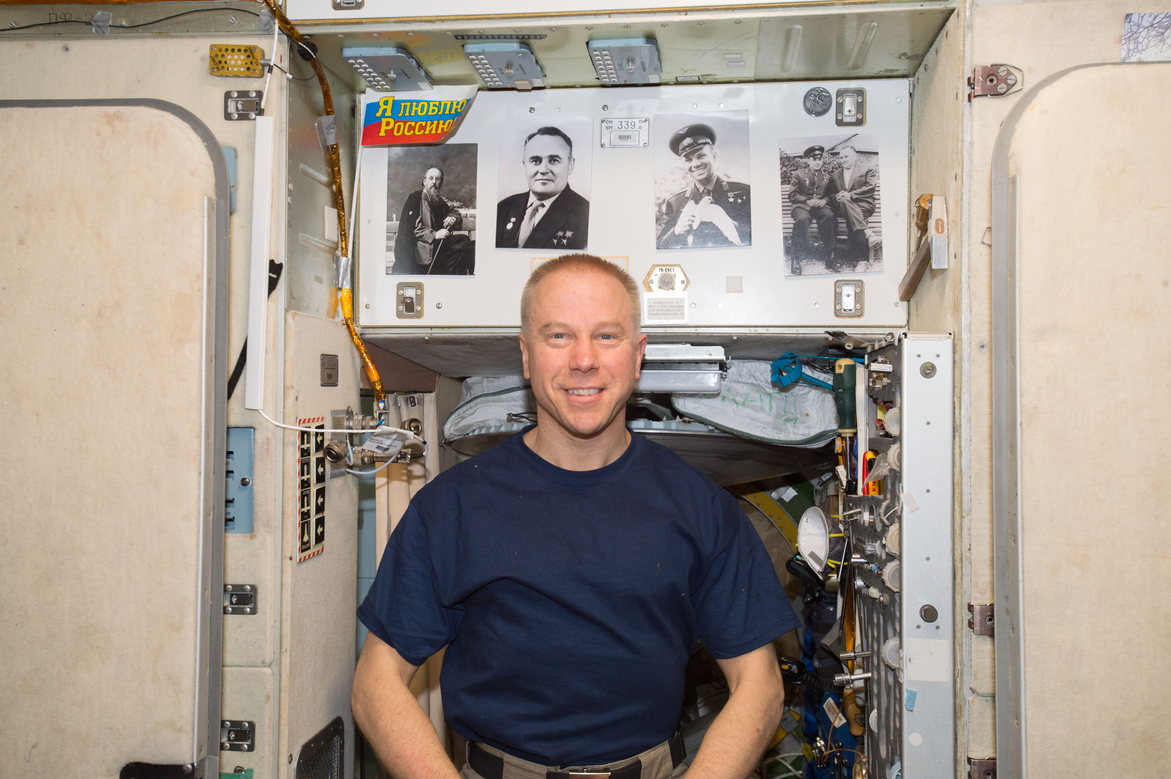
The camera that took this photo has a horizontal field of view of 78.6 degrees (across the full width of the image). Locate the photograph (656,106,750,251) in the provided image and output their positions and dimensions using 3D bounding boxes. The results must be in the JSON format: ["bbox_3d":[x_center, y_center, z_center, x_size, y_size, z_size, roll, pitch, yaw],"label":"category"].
[{"bbox_3d":[0.202,-0.361,1.233,0.163,0.235,0.004,-1,-1,4],"label":"photograph"}]

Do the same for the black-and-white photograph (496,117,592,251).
[{"bbox_3d":[-0.072,-0.364,1.254,0.164,0.236,0.004,2,-1,4],"label":"black-and-white photograph"}]

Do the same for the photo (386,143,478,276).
[{"bbox_3d":[-0.274,-0.321,1.269,0.162,0.234,0.004,1,-1,4],"label":"photo"}]

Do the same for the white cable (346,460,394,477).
[{"bbox_3d":[-0.371,0.133,1.230,0.085,0.029,0.025,0,-1,4],"label":"white cable"}]

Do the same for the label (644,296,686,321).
[{"bbox_3d":[0.139,-0.140,1.237,0.074,0.049,0.003,0,-1,4],"label":"label"}]

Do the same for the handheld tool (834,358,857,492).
[{"bbox_3d":[0.417,0.060,1.140,0.036,0.221,0.036,-2,0,4],"label":"handheld tool"}]

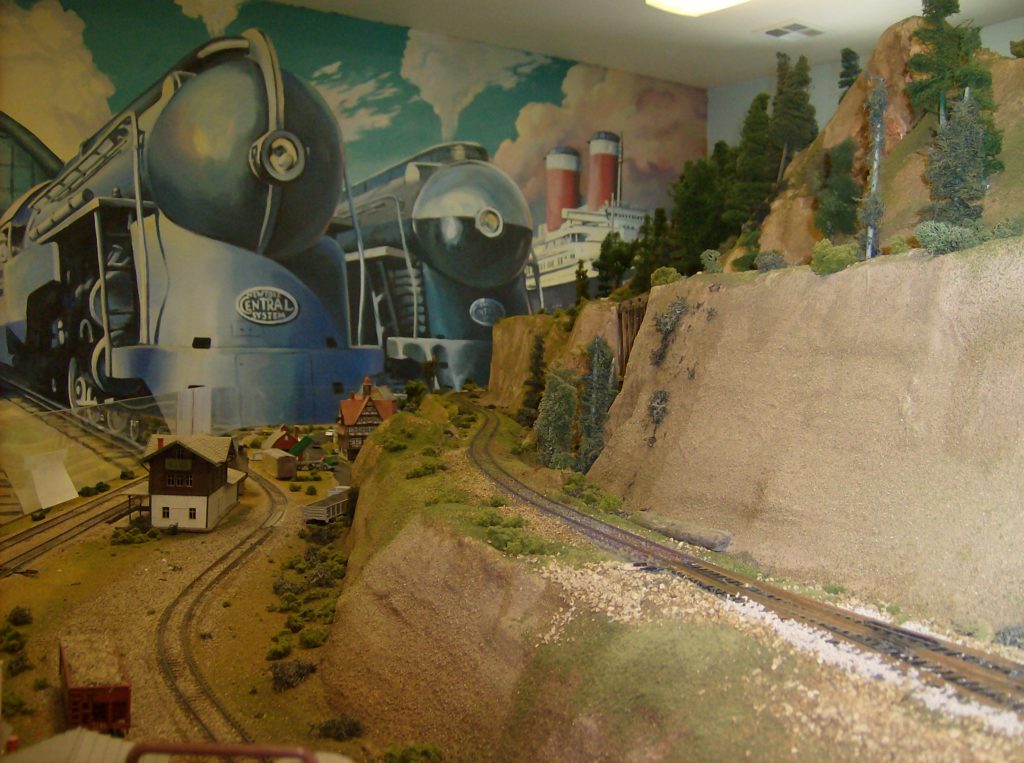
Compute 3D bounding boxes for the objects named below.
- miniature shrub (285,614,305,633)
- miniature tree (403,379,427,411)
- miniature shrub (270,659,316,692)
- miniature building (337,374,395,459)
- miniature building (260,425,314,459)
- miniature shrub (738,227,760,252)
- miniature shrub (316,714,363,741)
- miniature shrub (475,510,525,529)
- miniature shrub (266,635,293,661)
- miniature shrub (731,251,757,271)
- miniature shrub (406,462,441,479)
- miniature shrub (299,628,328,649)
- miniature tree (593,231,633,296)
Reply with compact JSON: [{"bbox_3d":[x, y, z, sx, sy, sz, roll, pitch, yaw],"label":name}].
[{"bbox_3d":[-0.163,0.181,0.794,0.015,0.012,0.015,0,3,0],"label":"miniature shrub"},{"bbox_3d":[-0.137,0.018,1.500,0.035,0.046,0.034,0,3,0],"label":"miniature tree"},{"bbox_3d":[-0.138,0.185,0.668,0.029,0.018,0.024,0,3,0],"label":"miniature shrub"},{"bbox_3d":[-0.222,0.055,1.645,0.082,0.121,0.075,-2,5,-18],"label":"miniature building"},{"bbox_3d":[-0.355,0.093,1.680,0.078,0.047,0.070,-2,5,-22],"label":"miniature building"},{"bbox_3d":[0.185,-0.111,0.830,0.017,0.019,0.017,0,5,0],"label":"miniature shrub"},{"bbox_3d":[-0.096,0.192,0.590,0.026,0.013,0.020,0,3,0],"label":"miniature shrub"},{"bbox_3d":[-0.007,0.093,0.720,0.034,0.009,0.019,0,5,0],"label":"miniature shrub"},{"bbox_3d":[-0.159,0.181,0.725,0.017,0.013,0.016,0,5,0],"label":"miniature shrub"},{"bbox_3d":[0.162,-0.084,0.740,0.020,0.015,0.018,0,3,0],"label":"miniature shrub"},{"bbox_3d":[-0.078,0.078,0.930,0.031,0.011,0.020,0,5,0],"label":"miniature shrub"},{"bbox_3d":[-0.141,0.182,0.754,0.021,0.015,0.018,0,3,0],"label":"miniature shrub"},{"bbox_3d":[0.114,-0.133,1.200,0.045,0.074,0.043,0,5,0],"label":"miniature tree"}]

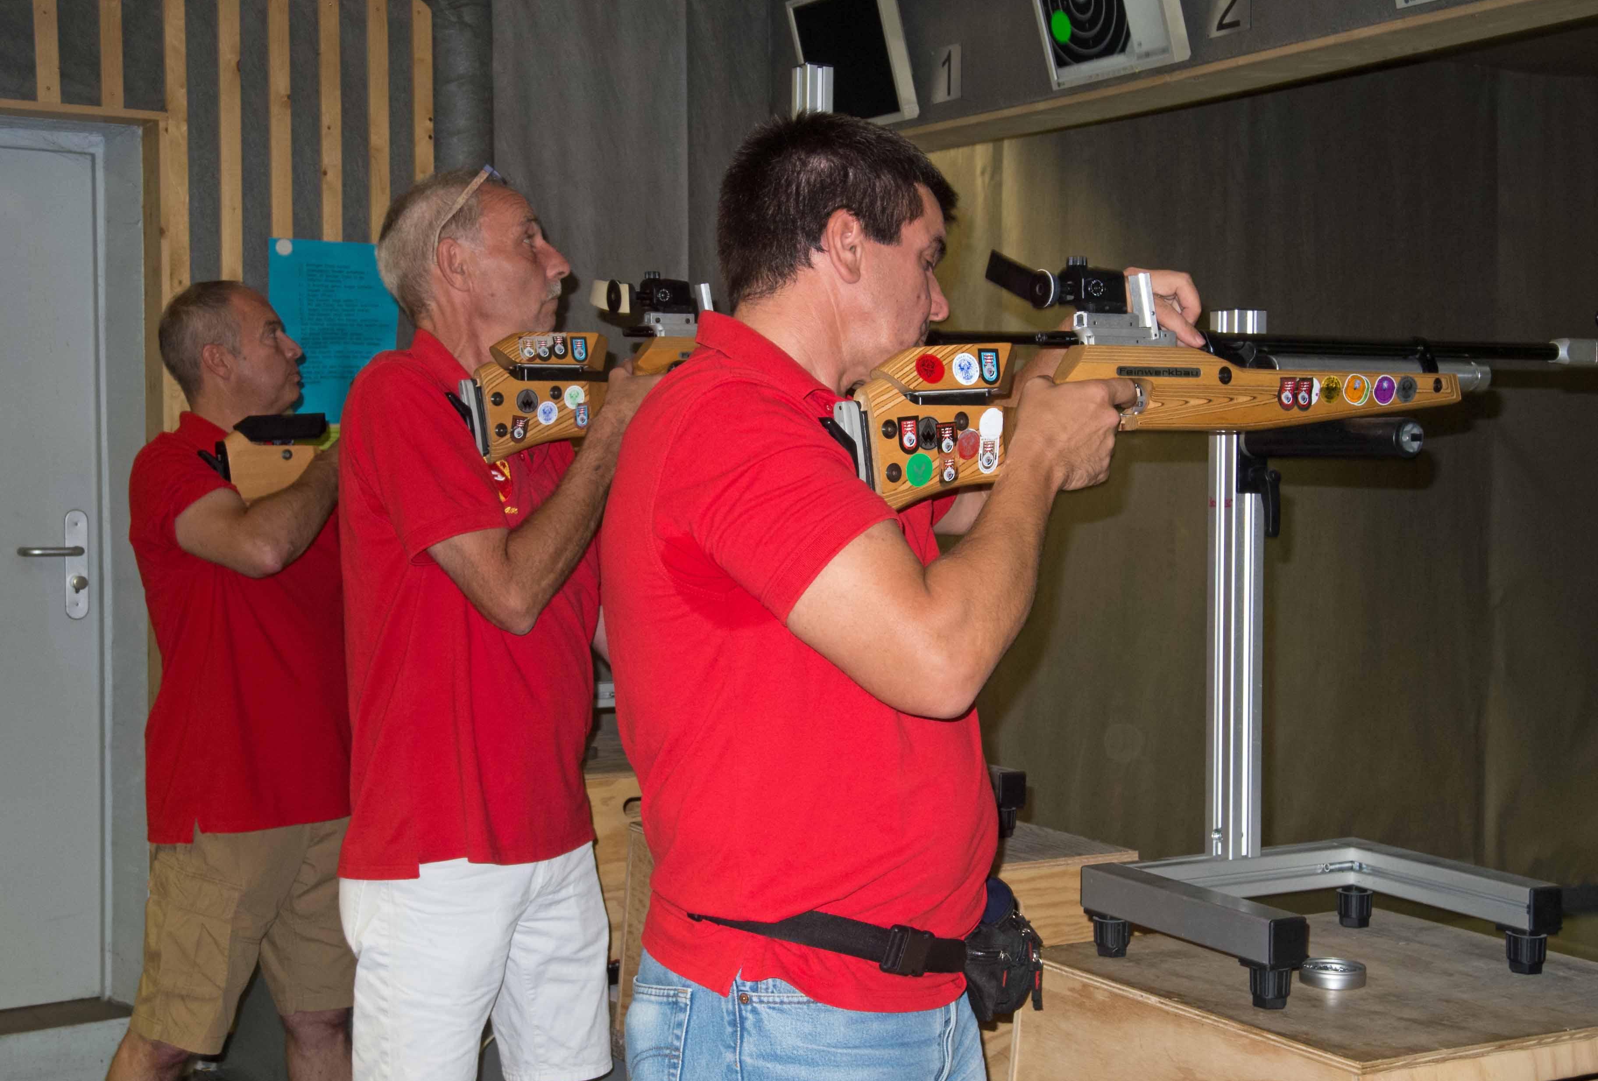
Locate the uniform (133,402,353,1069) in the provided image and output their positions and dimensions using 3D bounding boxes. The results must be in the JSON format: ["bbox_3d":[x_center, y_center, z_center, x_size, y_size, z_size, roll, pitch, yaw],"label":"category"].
[{"bbox_3d":[-0.850,0.290,3.700,0.380,1.000,0.480,0,3,5],"label":"uniform"}]

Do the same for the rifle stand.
[{"bbox_3d":[0.515,0.095,2.277,0.360,0.650,0.291,-1,3,-28],"label":"rifle stand"}]

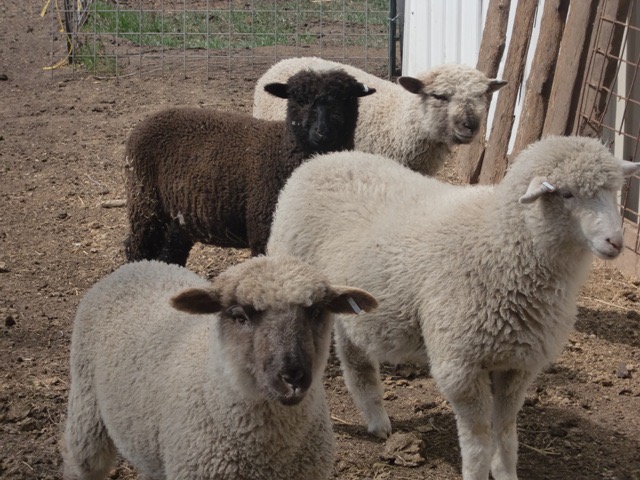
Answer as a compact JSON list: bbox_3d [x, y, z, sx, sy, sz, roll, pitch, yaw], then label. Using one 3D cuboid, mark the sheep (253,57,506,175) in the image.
[{"bbox_3d":[0.110,-0.192,5.053,0.320,0.590,0.760,-8,15,-34],"label":"sheep"}]

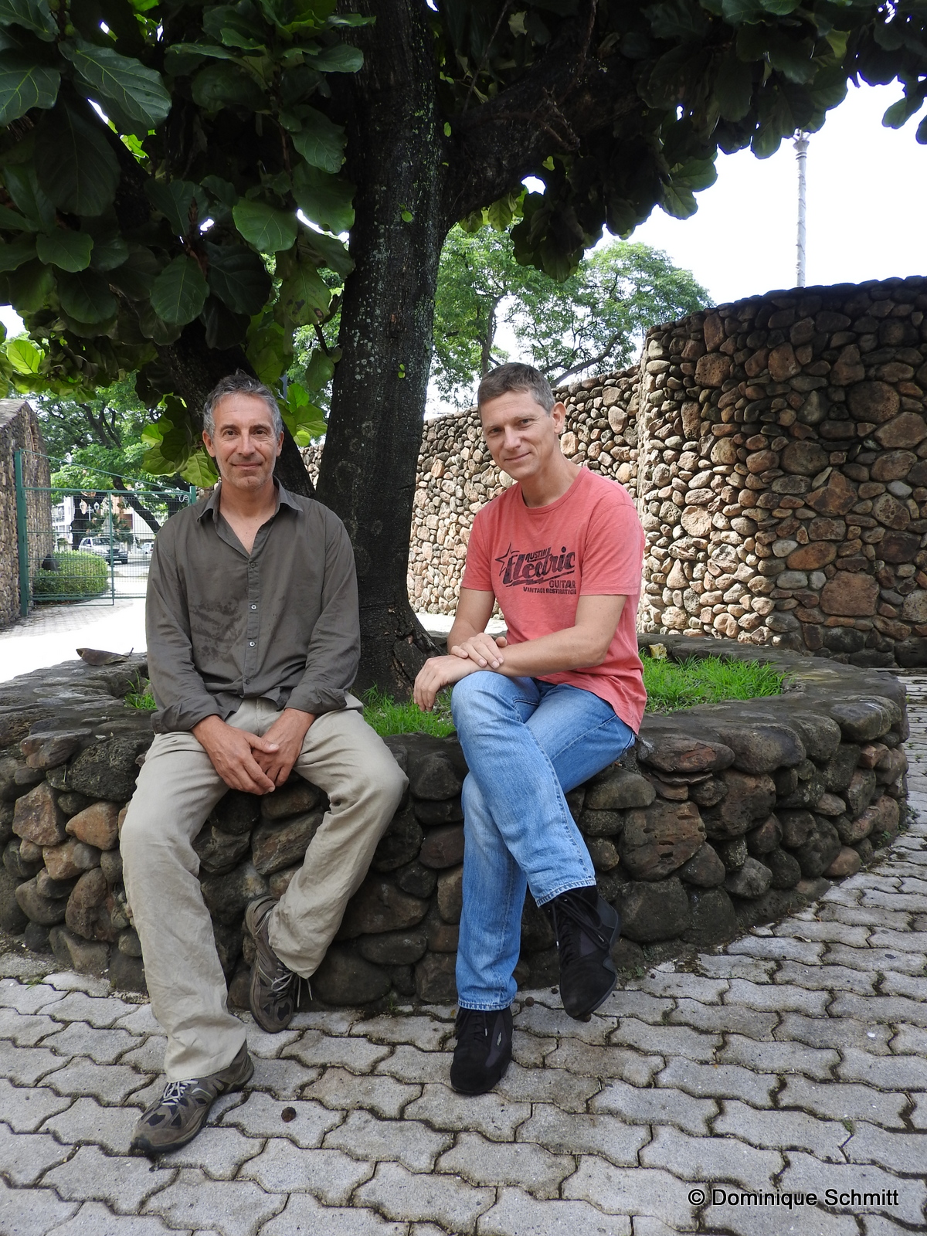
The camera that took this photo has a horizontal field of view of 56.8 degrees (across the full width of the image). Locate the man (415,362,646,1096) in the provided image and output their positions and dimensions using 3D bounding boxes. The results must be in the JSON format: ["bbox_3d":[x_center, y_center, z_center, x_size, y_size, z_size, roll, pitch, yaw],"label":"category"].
[{"bbox_3d":[0.190,0.185,1.930,0.490,1.490,0.670,2,5,27],"label":"man"}]

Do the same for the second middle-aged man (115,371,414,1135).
[{"bbox_3d":[-0.432,0.203,1.930,0.560,1.530,0.700,-1,4,-9],"label":"second middle-aged man"}]

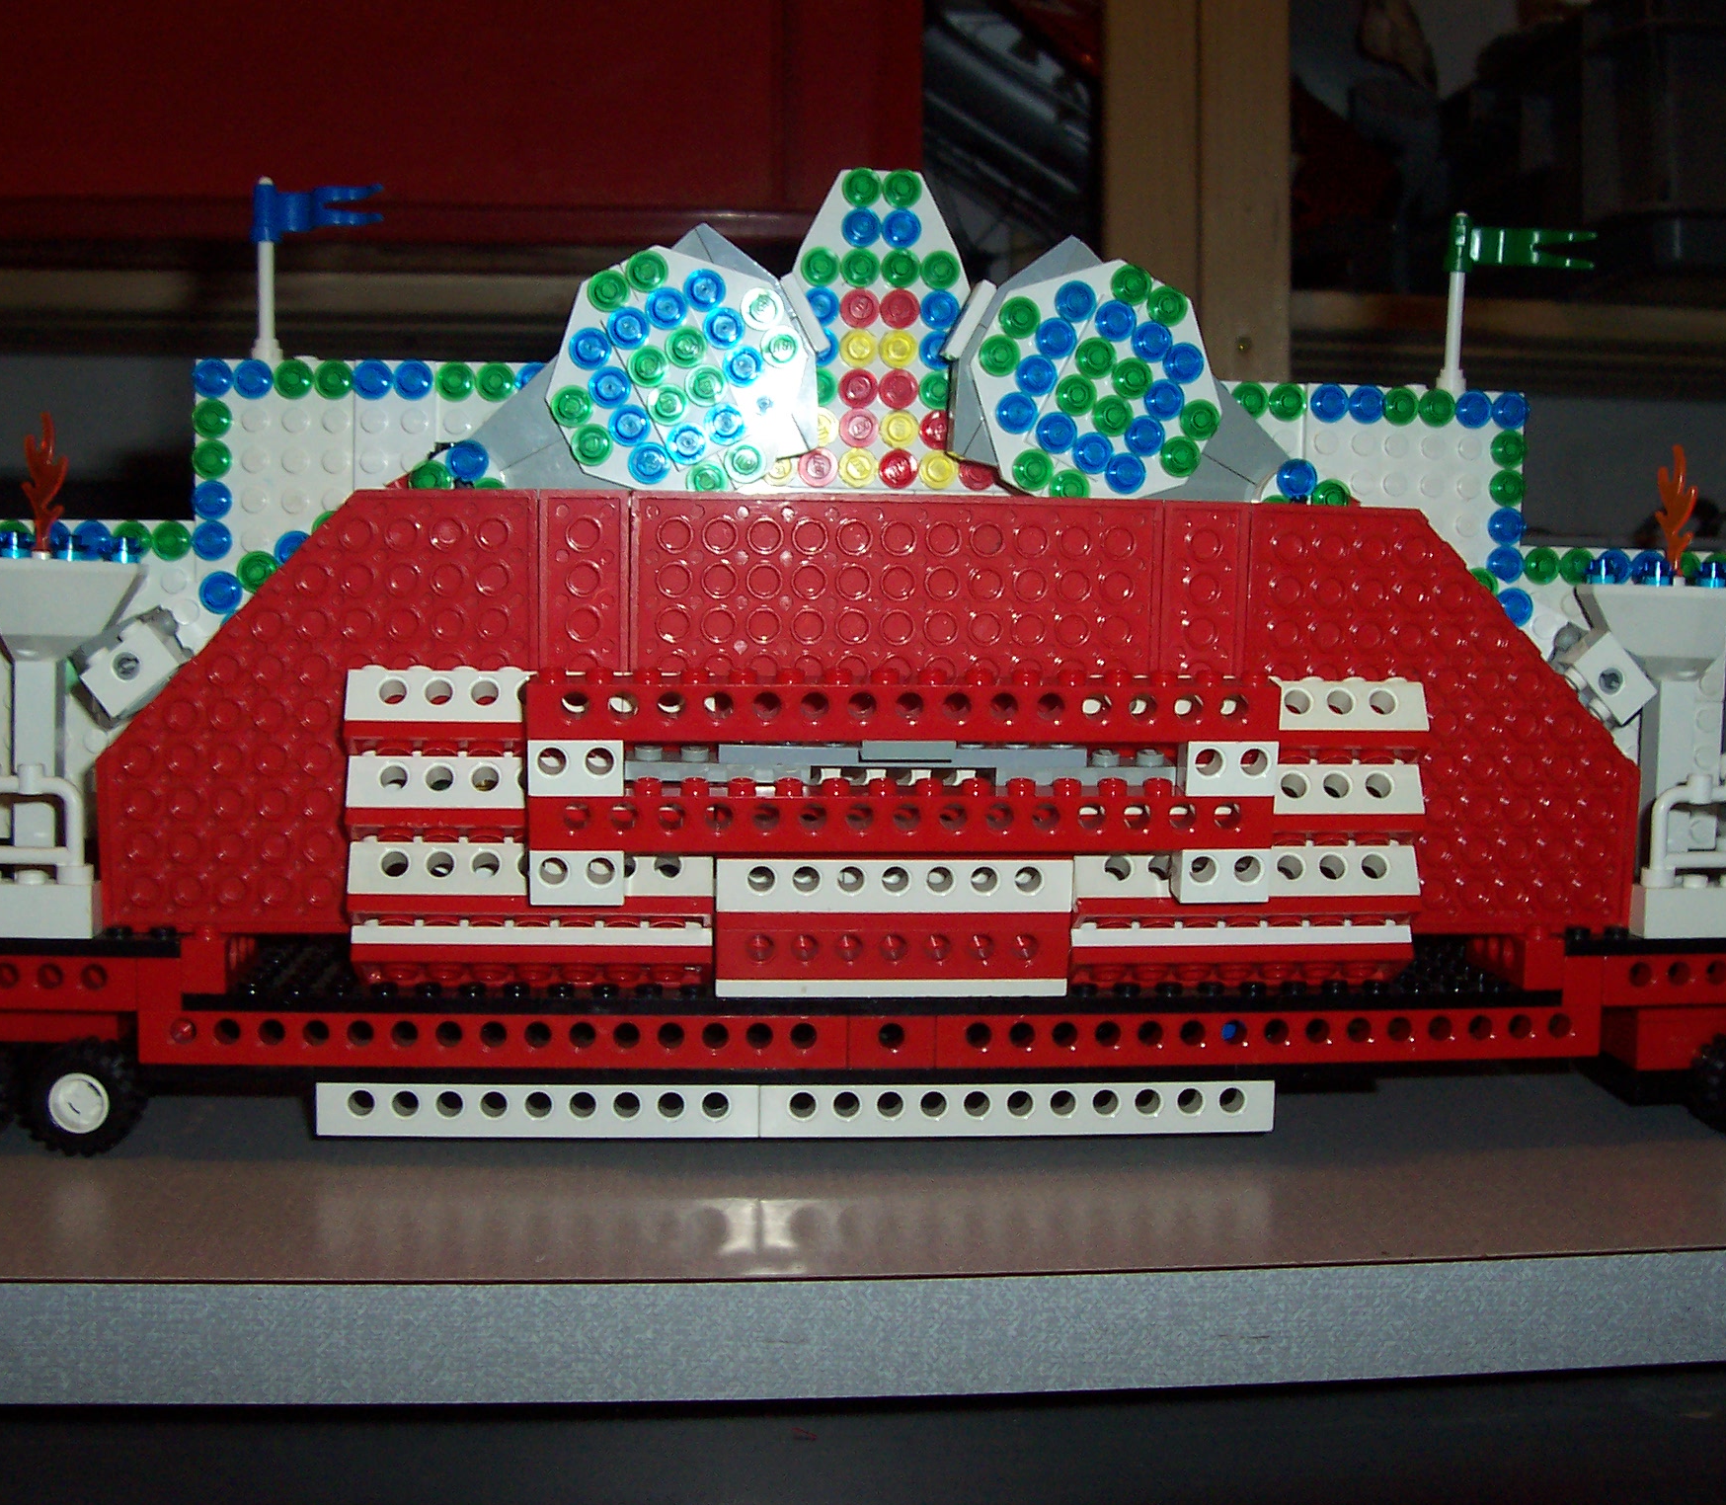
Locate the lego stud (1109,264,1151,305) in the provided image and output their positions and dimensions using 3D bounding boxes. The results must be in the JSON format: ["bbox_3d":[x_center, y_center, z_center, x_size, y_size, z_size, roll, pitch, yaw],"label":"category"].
[{"bbox_3d":[0.051,-0.088,0.407,0.008,0.008,0.005,0,7,-7],"label":"lego stud"}]

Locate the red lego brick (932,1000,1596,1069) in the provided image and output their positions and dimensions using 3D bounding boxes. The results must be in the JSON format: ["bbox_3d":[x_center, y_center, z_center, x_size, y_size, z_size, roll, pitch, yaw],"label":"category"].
[{"bbox_3d":[0.076,0.052,0.402,0.128,0.011,0.008,1,4,-5],"label":"red lego brick"}]

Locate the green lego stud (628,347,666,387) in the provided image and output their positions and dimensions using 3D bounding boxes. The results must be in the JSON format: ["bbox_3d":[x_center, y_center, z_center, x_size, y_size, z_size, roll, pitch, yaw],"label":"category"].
[{"bbox_3d":[-0.040,-0.071,0.397,0.008,0.008,0.005,0,8,-5],"label":"green lego stud"}]

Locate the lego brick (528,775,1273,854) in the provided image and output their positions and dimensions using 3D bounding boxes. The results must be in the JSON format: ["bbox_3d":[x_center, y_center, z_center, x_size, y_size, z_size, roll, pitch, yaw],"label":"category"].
[{"bbox_3d":[0.007,0.010,0.370,0.128,0.011,0.008,0,14,-5],"label":"lego brick"}]

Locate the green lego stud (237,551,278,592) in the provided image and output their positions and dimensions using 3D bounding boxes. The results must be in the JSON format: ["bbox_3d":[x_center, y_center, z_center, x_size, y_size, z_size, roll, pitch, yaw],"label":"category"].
[{"bbox_3d":[-0.111,-0.033,0.393,0.008,0.008,0.005,0,5,-5],"label":"green lego stud"}]

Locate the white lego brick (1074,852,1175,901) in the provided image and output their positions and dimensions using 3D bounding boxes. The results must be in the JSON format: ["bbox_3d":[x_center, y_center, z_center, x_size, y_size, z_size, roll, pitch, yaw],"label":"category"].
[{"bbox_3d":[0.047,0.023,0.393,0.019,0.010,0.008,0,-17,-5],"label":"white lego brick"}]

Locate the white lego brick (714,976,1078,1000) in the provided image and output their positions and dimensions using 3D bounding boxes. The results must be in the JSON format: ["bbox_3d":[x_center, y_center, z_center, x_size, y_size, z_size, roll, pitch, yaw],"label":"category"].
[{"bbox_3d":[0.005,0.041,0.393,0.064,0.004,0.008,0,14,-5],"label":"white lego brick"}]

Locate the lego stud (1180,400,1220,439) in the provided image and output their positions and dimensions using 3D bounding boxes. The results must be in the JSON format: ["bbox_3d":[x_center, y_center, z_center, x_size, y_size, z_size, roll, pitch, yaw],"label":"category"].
[{"bbox_3d":[0.065,-0.064,0.411,0.008,0.008,0.005,0,6,-6],"label":"lego stud"}]

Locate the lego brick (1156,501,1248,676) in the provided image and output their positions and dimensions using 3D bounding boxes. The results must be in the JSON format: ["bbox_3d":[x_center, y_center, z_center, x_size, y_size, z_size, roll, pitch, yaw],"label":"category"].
[{"bbox_3d":[0.062,-0.023,0.395,0.016,0.048,0.005,0,9,-5],"label":"lego brick"}]

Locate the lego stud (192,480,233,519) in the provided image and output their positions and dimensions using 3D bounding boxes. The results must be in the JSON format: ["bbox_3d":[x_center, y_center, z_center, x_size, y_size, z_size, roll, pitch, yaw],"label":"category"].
[{"bbox_3d":[-0.128,-0.050,0.423,0.008,0.008,0.005,1,4,-5],"label":"lego stud"}]

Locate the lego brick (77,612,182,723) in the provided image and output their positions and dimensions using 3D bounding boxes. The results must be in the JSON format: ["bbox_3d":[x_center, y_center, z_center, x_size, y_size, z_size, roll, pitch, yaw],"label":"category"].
[{"bbox_3d":[-0.135,-0.016,0.397,0.016,0.011,0.008,-40,6,-1],"label":"lego brick"}]

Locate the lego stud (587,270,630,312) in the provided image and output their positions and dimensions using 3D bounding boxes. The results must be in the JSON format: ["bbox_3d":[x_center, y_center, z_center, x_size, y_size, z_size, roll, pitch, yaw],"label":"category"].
[{"bbox_3d":[-0.047,-0.086,0.399,0.008,0.008,0.005,1,7,-4],"label":"lego stud"}]

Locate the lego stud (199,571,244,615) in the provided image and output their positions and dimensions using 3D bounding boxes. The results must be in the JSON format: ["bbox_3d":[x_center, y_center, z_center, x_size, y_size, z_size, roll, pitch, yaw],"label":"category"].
[{"bbox_3d":[-0.118,-0.029,0.396,0.008,0.008,0.005,0,6,-5],"label":"lego stud"}]

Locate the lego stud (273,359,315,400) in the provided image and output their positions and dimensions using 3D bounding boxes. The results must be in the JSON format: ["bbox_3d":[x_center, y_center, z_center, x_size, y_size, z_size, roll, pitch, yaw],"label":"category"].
[{"bbox_3d":[-0.113,-0.074,0.425,0.008,0.008,0.005,0,4,-5],"label":"lego stud"}]

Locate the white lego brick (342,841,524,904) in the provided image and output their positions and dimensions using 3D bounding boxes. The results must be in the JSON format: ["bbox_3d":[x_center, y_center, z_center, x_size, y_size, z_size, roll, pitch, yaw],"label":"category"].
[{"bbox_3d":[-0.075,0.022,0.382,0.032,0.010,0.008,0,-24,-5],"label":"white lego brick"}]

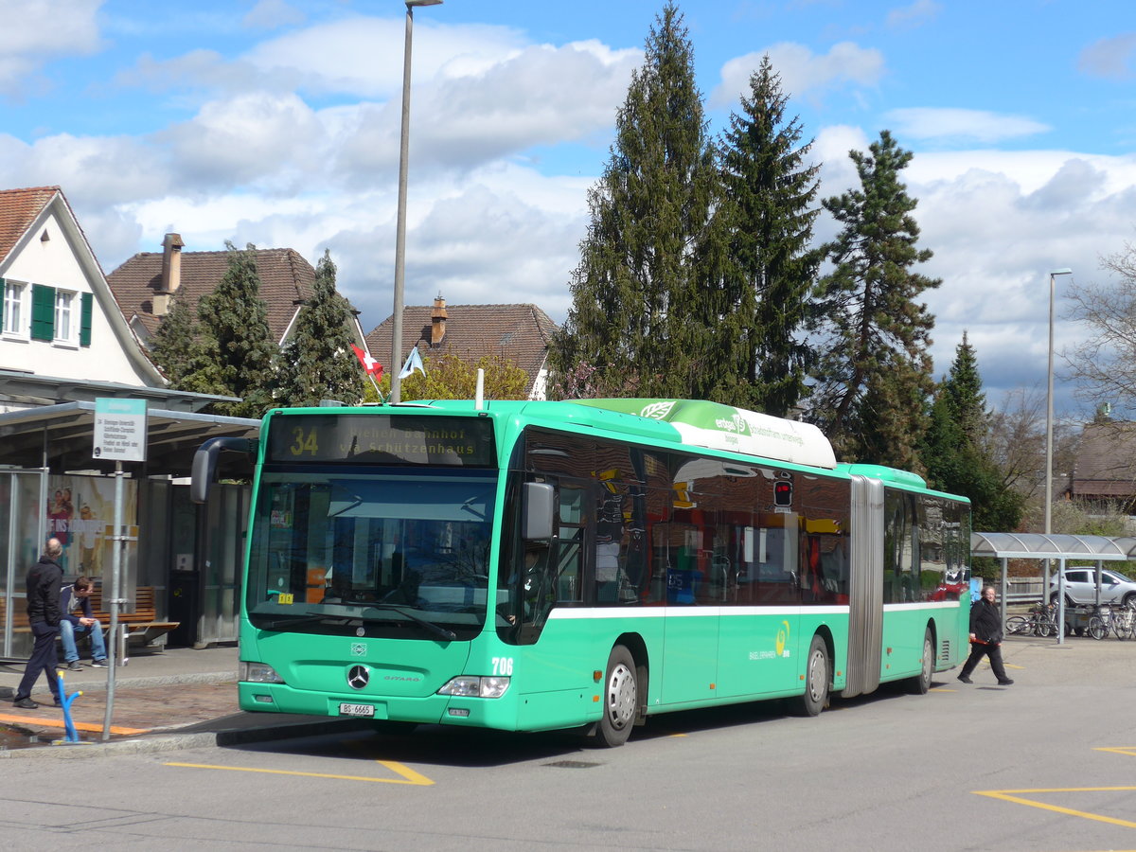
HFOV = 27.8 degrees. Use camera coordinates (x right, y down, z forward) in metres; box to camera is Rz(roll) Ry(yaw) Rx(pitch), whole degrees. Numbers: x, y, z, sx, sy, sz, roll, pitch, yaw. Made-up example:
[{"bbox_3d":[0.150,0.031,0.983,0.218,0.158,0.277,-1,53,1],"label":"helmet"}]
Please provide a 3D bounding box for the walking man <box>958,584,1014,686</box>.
[{"bbox_3d":[6.514,3.246,35.800,0.820,1.610,0.580,0,-4,25],"label":"walking man"}]

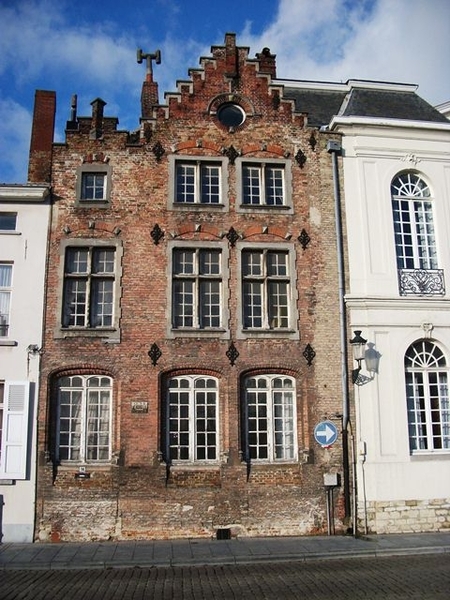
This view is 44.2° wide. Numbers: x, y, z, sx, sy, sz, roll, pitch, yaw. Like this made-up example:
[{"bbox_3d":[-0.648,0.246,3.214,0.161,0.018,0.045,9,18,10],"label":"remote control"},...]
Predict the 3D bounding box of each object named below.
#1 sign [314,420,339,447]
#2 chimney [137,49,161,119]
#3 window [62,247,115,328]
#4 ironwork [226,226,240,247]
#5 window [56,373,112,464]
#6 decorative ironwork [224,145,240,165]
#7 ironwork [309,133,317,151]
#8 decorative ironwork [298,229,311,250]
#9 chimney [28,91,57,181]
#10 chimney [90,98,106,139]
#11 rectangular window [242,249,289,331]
[{"bbox_3d":[2.339,3.085,12.809,0.568,0.577,0.040,1,-11,-5],"label":"sign"},{"bbox_3d":[-2.288,-6.375,16.665,0.620,2.164,0.600,1,-10,-4],"label":"chimney"},{"bbox_3d":[-3.216,-0.296,13.195,1.155,1.983,0.140,1,-11,-5],"label":"window"},{"bbox_3d":[0.204,-1.575,13.995,0.343,0.538,0.060,1,-11,-7],"label":"ironwork"},{"bbox_3d":[-3.192,2.713,12.724,1.177,1.987,0.130,1,-11,-5],"label":"window"},{"bbox_3d":[0.193,-3.653,14.022,0.393,0.541,0.060,1,-11,-5],"label":"decorative ironwork"},{"bbox_3d":[2.289,-4.148,14.516,0.203,0.467,0.060,1,-10,-4],"label":"ironwork"},{"bbox_3d":[1.973,-1.491,13.774,0.305,0.559,0.060,1,-11,-5],"label":"decorative ironwork"},{"bbox_3d":[-4.745,-4.159,14.507,0.490,2.571,0.450,1,-11,-7],"label":"chimney"},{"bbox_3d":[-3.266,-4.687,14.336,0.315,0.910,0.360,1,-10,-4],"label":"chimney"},{"bbox_3d":[1.033,-0.242,13.928,1.169,1.998,0.160,1,-10,-4],"label":"rectangular window"}]

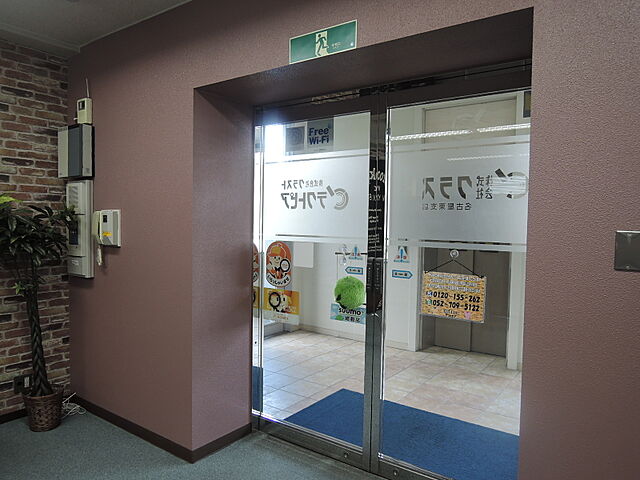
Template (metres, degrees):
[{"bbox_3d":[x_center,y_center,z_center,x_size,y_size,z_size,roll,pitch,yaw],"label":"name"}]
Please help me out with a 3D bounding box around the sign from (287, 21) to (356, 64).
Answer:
[{"bbox_3d":[0.004,-0.873,1.966,0.362,0.120,0.012,2,3,35],"label":"sign"}]

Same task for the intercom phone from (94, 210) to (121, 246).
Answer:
[{"bbox_3d":[-1.420,-0.081,2.953,0.225,0.236,0.070,2,3,35],"label":"intercom phone"}]

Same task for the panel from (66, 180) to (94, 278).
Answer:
[{"bbox_3d":[-1.712,-0.079,3.156,0.238,0.685,0.082,2,3,35],"label":"panel"}]

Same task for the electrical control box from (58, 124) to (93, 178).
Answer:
[{"bbox_3d":[-1.725,-0.622,3.139,0.340,0.356,0.086,2,3,35],"label":"electrical control box"}]

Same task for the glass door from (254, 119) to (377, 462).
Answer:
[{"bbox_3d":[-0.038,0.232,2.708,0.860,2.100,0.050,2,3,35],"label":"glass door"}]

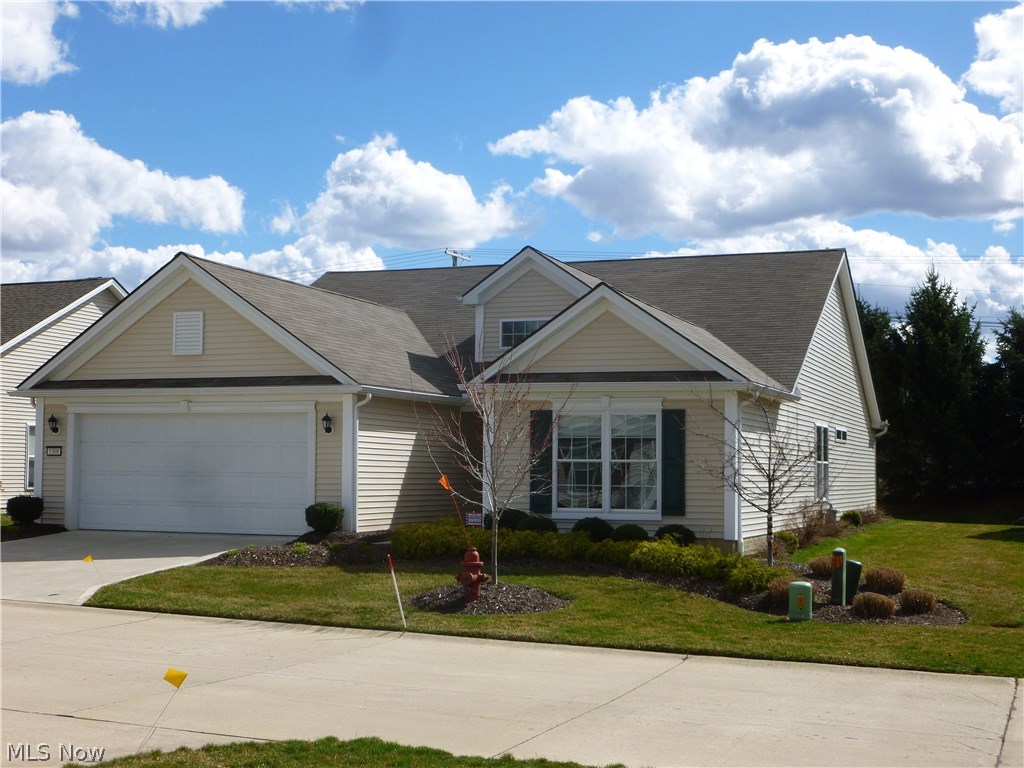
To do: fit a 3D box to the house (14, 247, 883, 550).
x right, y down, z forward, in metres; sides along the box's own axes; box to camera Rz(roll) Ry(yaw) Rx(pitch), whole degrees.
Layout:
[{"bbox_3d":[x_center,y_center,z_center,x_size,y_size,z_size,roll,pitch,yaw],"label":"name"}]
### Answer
[{"bbox_3d":[0.704,-0.018,33.105,13.760,6.480,20.780,-1,-4,20],"label":"house"}]

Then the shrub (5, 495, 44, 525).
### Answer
[{"bbox_3d":[-8.862,2.302,25.300,0.700,0.570,0.680,-1,-4,20],"label":"shrub"}]

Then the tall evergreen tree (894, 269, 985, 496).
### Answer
[{"bbox_3d":[16.143,0.019,52.500,3.600,8.700,3.600,-1,-4,20],"label":"tall evergreen tree"}]

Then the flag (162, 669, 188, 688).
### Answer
[{"bbox_3d":[-2.033,1.779,8.400,0.125,0.105,0.035,32,0,-5],"label":"flag"}]

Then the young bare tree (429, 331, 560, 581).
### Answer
[{"bbox_3d":[-0.233,1.005,18.500,1.900,3.300,1.800,0,-3,0],"label":"young bare tree"}]

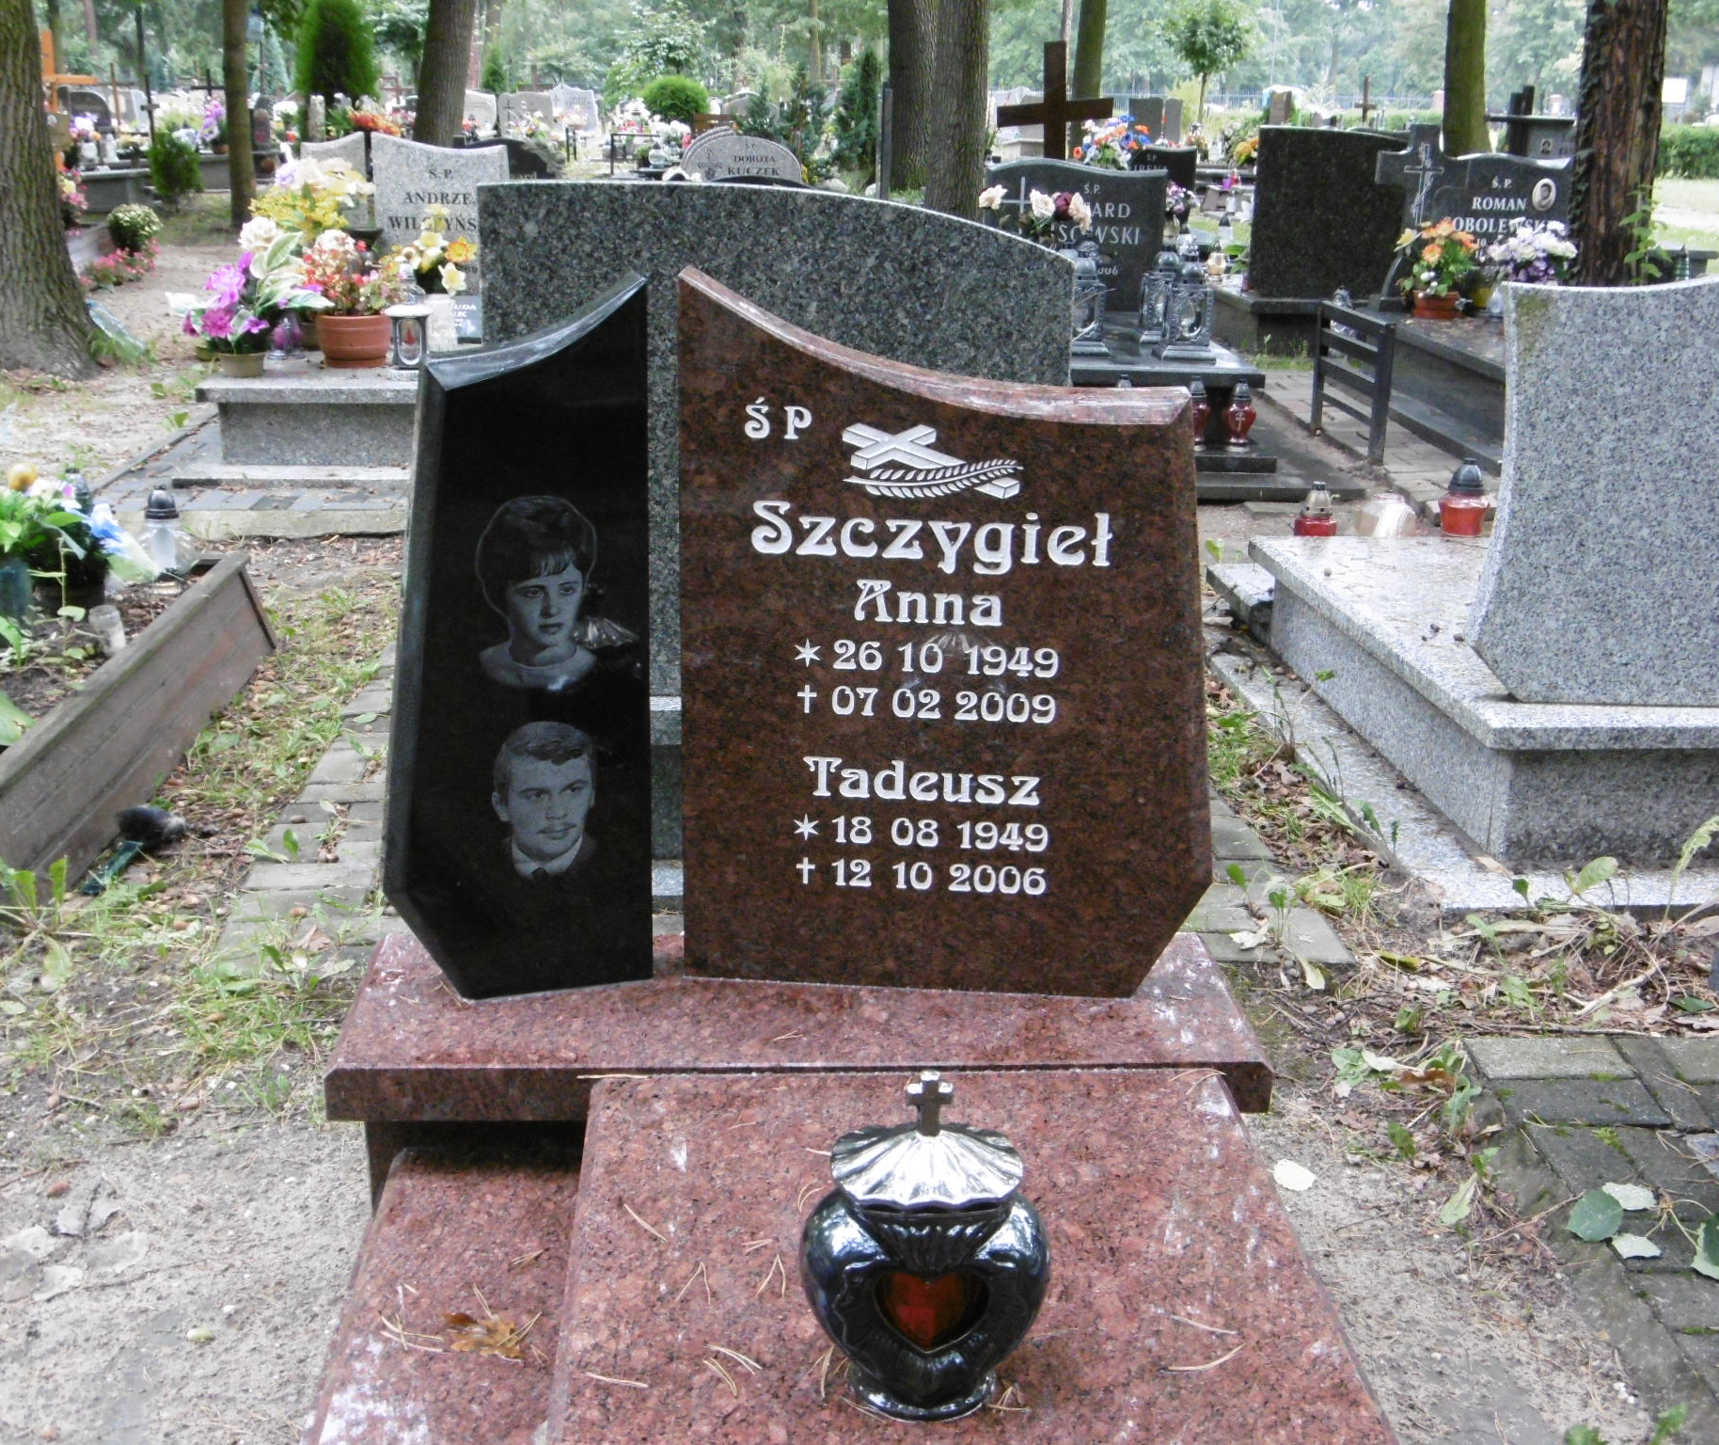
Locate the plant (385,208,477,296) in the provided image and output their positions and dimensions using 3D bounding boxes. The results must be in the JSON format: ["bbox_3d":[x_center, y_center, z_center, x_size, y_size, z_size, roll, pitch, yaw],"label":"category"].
[{"bbox_3d":[-1.474,-1.619,7.279,0.285,0.302,0.240,0,17,-4],"label":"plant"}]

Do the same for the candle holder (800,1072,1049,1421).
[{"bbox_3d":[0.059,0.422,1.743,0.205,0.293,0.185,2,17,2],"label":"candle holder"}]

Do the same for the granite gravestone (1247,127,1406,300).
[{"bbox_3d":[2.412,-2.572,10.700,0.805,0.835,0.090,0,17,-4],"label":"granite gravestone"}]

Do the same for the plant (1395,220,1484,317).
[{"bbox_3d":[2.588,-2.020,9.450,0.387,0.429,0.370,0,17,-4],"label":"plant"}]

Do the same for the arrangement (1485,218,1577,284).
[{"bbox_3d":[2.987,-2.076,9.412,0.372,0.332,0.330,0,17,-2],"label":"arrangement"}]

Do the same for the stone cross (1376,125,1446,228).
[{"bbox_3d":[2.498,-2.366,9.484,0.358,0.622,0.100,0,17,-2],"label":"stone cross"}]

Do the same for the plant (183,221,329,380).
[{"bbox_3d":[-1.972,-1.381,6.900,0.470,0.492,0.420,0,17,-4],"label":"plant"}]

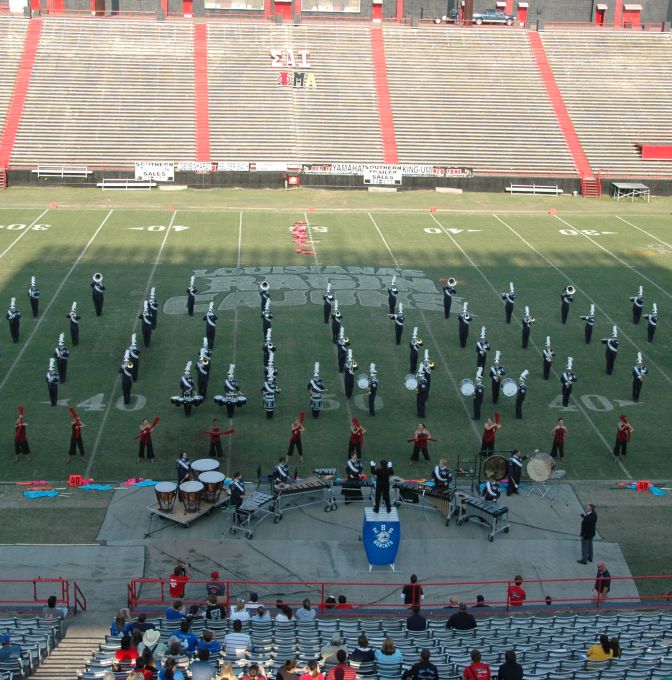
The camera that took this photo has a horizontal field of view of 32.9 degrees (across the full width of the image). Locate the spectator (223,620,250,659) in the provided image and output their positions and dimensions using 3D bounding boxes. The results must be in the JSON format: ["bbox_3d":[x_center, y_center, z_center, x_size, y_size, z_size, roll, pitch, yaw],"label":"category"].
[{"bbox_3d":[-2.076,6.354,23.870,0.550,1.220,0.700,0,17,-4],"label":"spectator"}]

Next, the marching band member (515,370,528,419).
[{"bbox_3d":[7.164,2.115,43.887,0.500,1.958,0.580,-3,17,-13],"label":"marching band member"}]

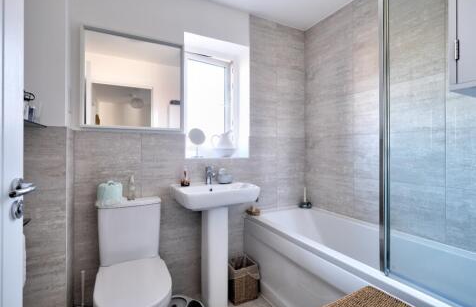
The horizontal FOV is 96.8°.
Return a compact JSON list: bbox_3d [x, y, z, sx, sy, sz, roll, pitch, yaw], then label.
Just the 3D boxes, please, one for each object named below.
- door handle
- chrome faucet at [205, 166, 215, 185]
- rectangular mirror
[{"bbox_3d":[-0.550,0.091,0.534,0.050,0.053,0.138,0,0,-27],"label":"door handle"},{"bbox_3d":[-0.220,0.173,1.635,0.046,0.142,0.125,0,0,-27],"label":"chrome faucet"},{"bbox_3d":[-0.712,-0.487,1.490,0.650,0.648,0.030,0,0,-27],"label":"rectangular mirror"}]

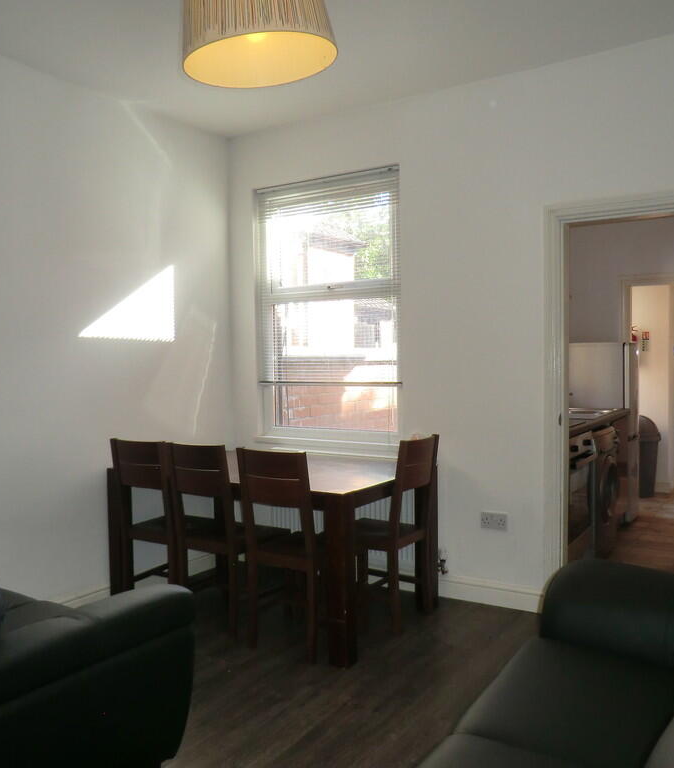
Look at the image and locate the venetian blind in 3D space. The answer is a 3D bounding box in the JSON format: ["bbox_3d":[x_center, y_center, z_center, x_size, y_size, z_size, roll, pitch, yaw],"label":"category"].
[{"bbox_3d":[-0.072,-0.614,4.264,1.034,1.235,0.040,1,2,33],"label":"venetian blind"}]

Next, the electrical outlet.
[{"bbox_3d":[0.820,0.722,3.721,0.146,0.087,0.012,1,2,33],"label":"electrical outlet"}]

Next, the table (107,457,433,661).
[{"bbox_3d":[-0.341,0.809,3.759,1.475,0.738,0.920,1,2,33],"label":"table"}]

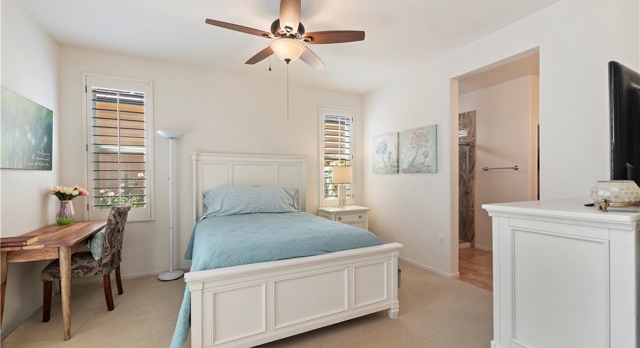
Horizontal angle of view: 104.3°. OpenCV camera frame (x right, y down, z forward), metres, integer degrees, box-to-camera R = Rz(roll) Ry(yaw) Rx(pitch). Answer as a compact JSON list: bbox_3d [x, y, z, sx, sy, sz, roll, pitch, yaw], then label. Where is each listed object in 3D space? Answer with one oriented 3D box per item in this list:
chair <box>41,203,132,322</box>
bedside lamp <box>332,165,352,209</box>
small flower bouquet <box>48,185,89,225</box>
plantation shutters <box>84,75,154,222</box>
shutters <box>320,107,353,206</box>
[{"bbox_3d":[-2.223,0.804,2.435,0.550,0.970,0.450,0,0,-26],"label":"chair"},{"bbox_3d":[0.382,0.225,4.117,0.330,0.700,0.330,0,0,-26],"label":"bedside lamp"},{"bbox_3d":[-2.683,0.329,2.621,0.290,0.410,0.290,0,0,-26],"label":"small flower bouquet"},{"bbox_3d":[-2.382,-0.281,2.972,0.690,1.750,0.070,0,0,-26],"label":"plantation shutters"},{"bbox_3d":[0.306,-0.280,4.304,0.680,1.740,0.070,0,0,-26],"label":"shutters"}]

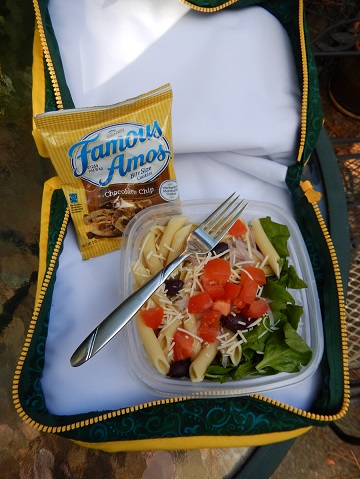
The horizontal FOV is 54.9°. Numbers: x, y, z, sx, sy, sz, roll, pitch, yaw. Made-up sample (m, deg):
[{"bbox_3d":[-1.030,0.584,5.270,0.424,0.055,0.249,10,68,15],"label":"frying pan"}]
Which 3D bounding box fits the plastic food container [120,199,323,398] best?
[{"bbox_3d":[0.030,0.048,0.301,0.157,0.055,0.157,-4,69,-5],"label":"plastic food container"}]

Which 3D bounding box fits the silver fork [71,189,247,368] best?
[{"bbox_3d":[-0.011,0.026,0.274,0.025,0.018,0.189,42,72,12],"label":"silver fork"}]

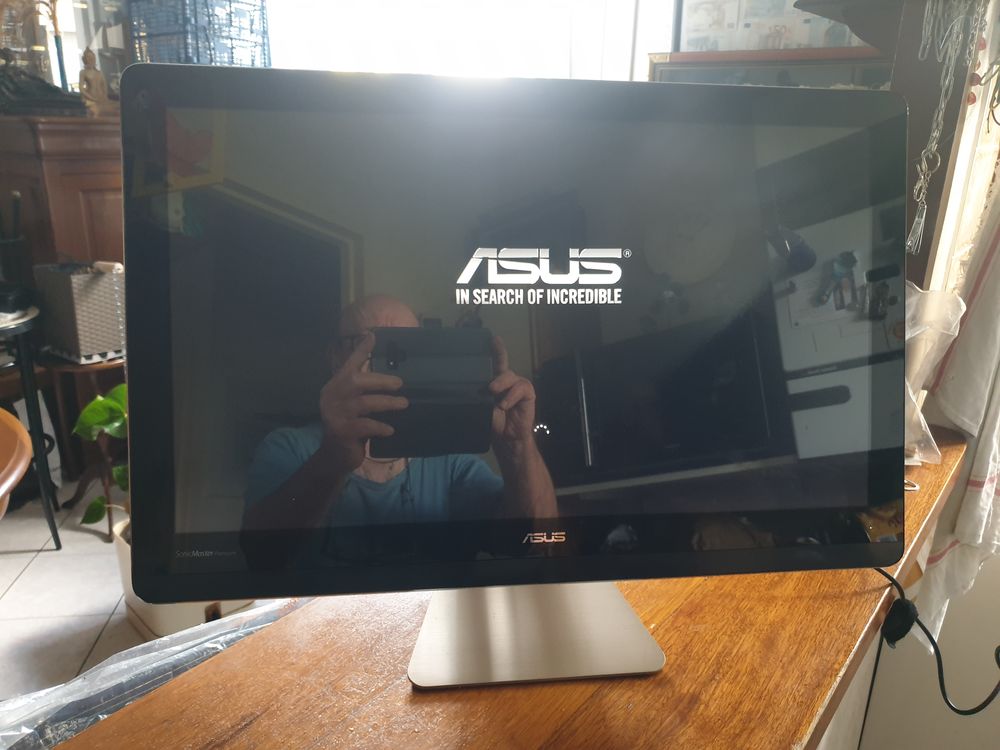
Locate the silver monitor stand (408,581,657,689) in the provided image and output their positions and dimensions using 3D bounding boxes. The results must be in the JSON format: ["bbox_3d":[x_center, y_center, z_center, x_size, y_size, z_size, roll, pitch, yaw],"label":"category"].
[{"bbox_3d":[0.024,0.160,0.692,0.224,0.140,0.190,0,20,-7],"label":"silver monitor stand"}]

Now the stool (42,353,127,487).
[{"bbox_3d":[-1.245,0.190,2.388,0.330,0.554,0.330,0,20,-7],"label":"stool"}]

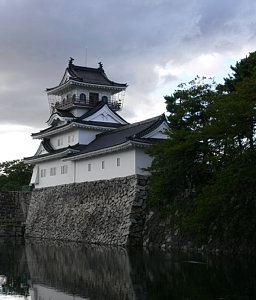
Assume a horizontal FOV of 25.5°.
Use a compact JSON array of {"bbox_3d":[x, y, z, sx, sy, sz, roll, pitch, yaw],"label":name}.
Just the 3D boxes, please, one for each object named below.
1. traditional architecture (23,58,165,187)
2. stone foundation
[{"bbox_3d":[-2.650,-5.050,81.240,13.180,20.060,35.470,4,-8,-29],"label":"traditional architecture"},{"bbox_3d":[-3.080,8.580,78.500,12.500,7.660,35.570,4,-8,-29],"label":"stone foundation"}]

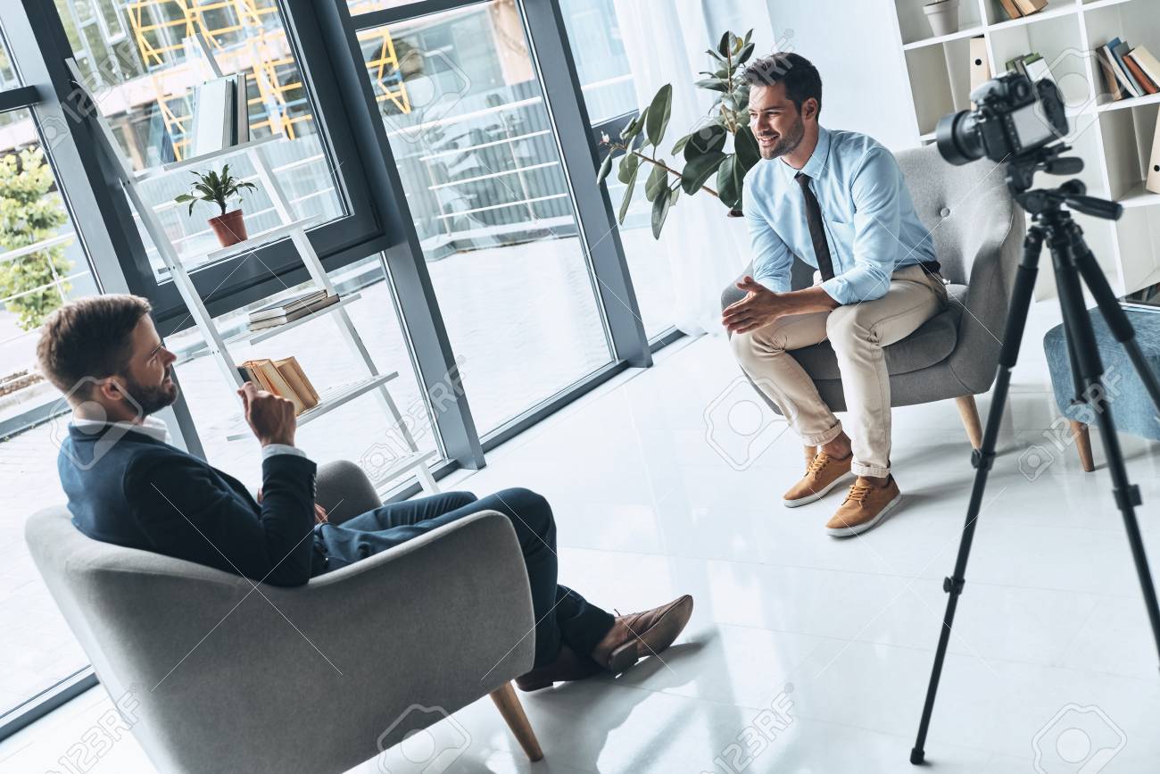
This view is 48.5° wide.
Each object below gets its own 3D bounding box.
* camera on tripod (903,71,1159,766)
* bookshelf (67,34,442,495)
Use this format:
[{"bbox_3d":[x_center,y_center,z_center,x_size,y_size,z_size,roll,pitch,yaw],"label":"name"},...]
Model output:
[{"bbox_3d":[0.862,0.086,2.179,0.718,1.280,0.741,-25,18,-32],"label":"camera on tripod"},{"bbox_3d":[-0.955,-0.228,4.093,0.578,1.827,0.487,-2,20,42],"label":"bookshelf"}]

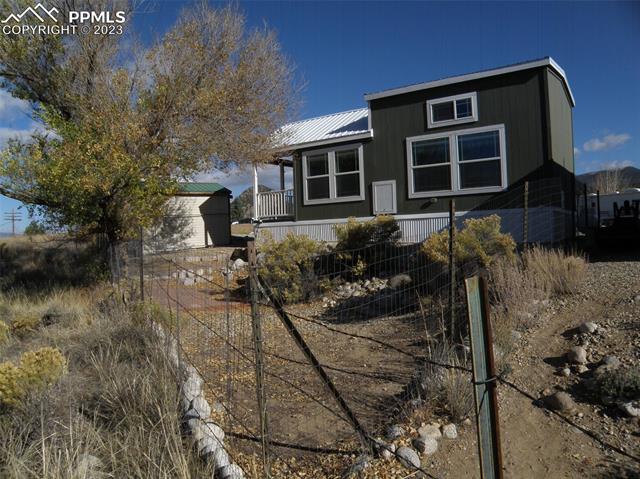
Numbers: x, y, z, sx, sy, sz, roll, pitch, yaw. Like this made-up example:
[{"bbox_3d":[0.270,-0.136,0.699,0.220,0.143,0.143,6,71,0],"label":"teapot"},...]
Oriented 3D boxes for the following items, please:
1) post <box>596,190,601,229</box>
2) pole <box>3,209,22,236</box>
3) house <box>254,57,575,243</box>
[{"bbox_3d":[7.550,-0.660,13.000,0.060,1.350,0.060,-2,0,37],"label":"post"},{"bbox_3d":[-57.500,-2.400,90.000,3.200,6.500,0.300,-2,0,-33],"label":"pole"},{"bbox_3d":[2.990,-2.300,16.400,9.900,4.850,5.000,-2,0,35],"label":"house"}]

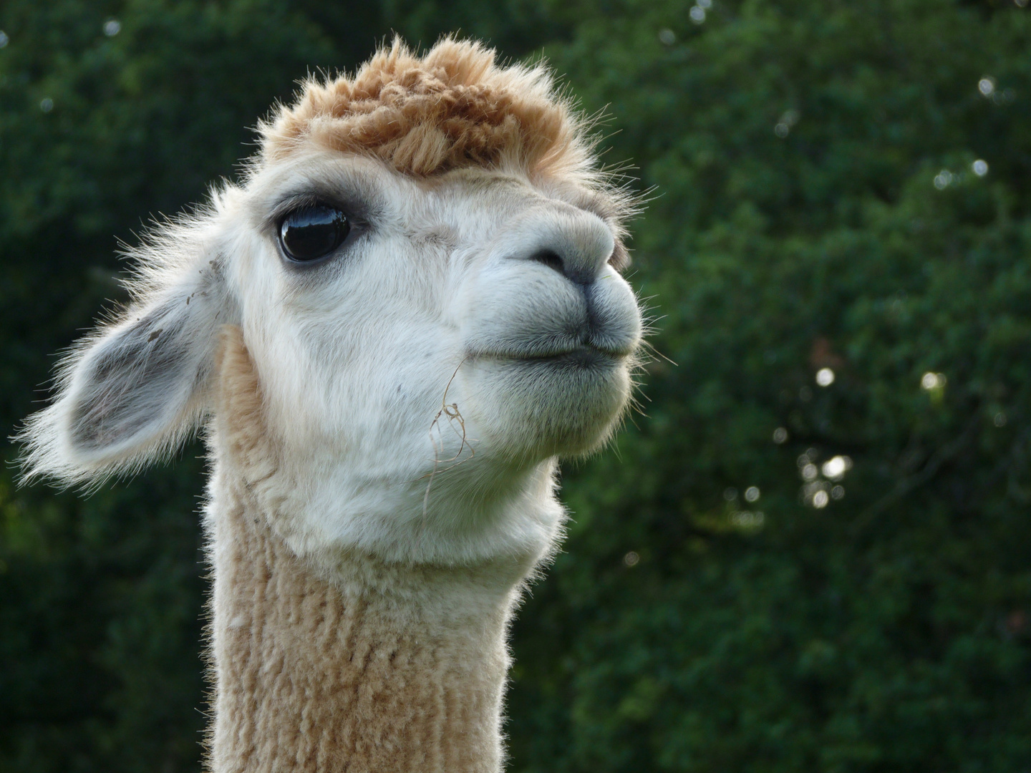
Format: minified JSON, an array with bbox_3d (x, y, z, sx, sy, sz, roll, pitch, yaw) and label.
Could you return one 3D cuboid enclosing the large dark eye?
[{"bbox_3d":[-0.083,-0.063,1.850,0.030,0.025,0.020,-10,-5,19],"label":"large dark eye"}]

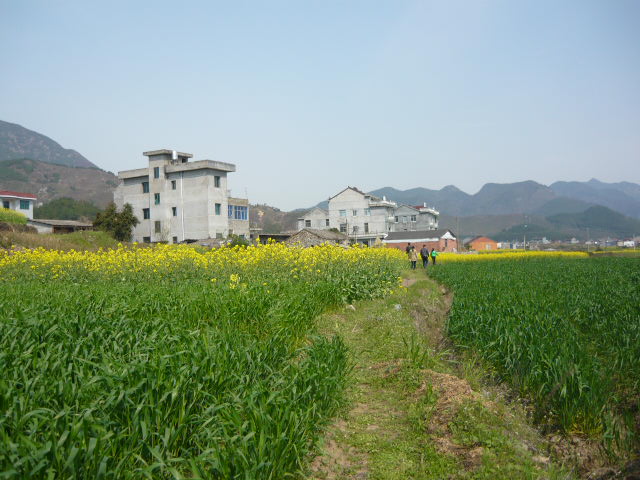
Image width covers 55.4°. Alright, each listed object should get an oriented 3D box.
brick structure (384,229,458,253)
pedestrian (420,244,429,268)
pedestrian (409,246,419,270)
[{"bbox_3d":[19.100,0.450,118.000,4.700,4.300,17.500,0,-1,-31],"label":"brick structure"},{"bbox_3d":[7.500,1.210,43.600,0.600,1.700,0.450,-1,-1,9],"label":"pedestrian"},{"bbox_3d":[6.430,1.250,41.800,0.570,1.600,0.420,-1,-1,9],"label":"pedestrian"}]

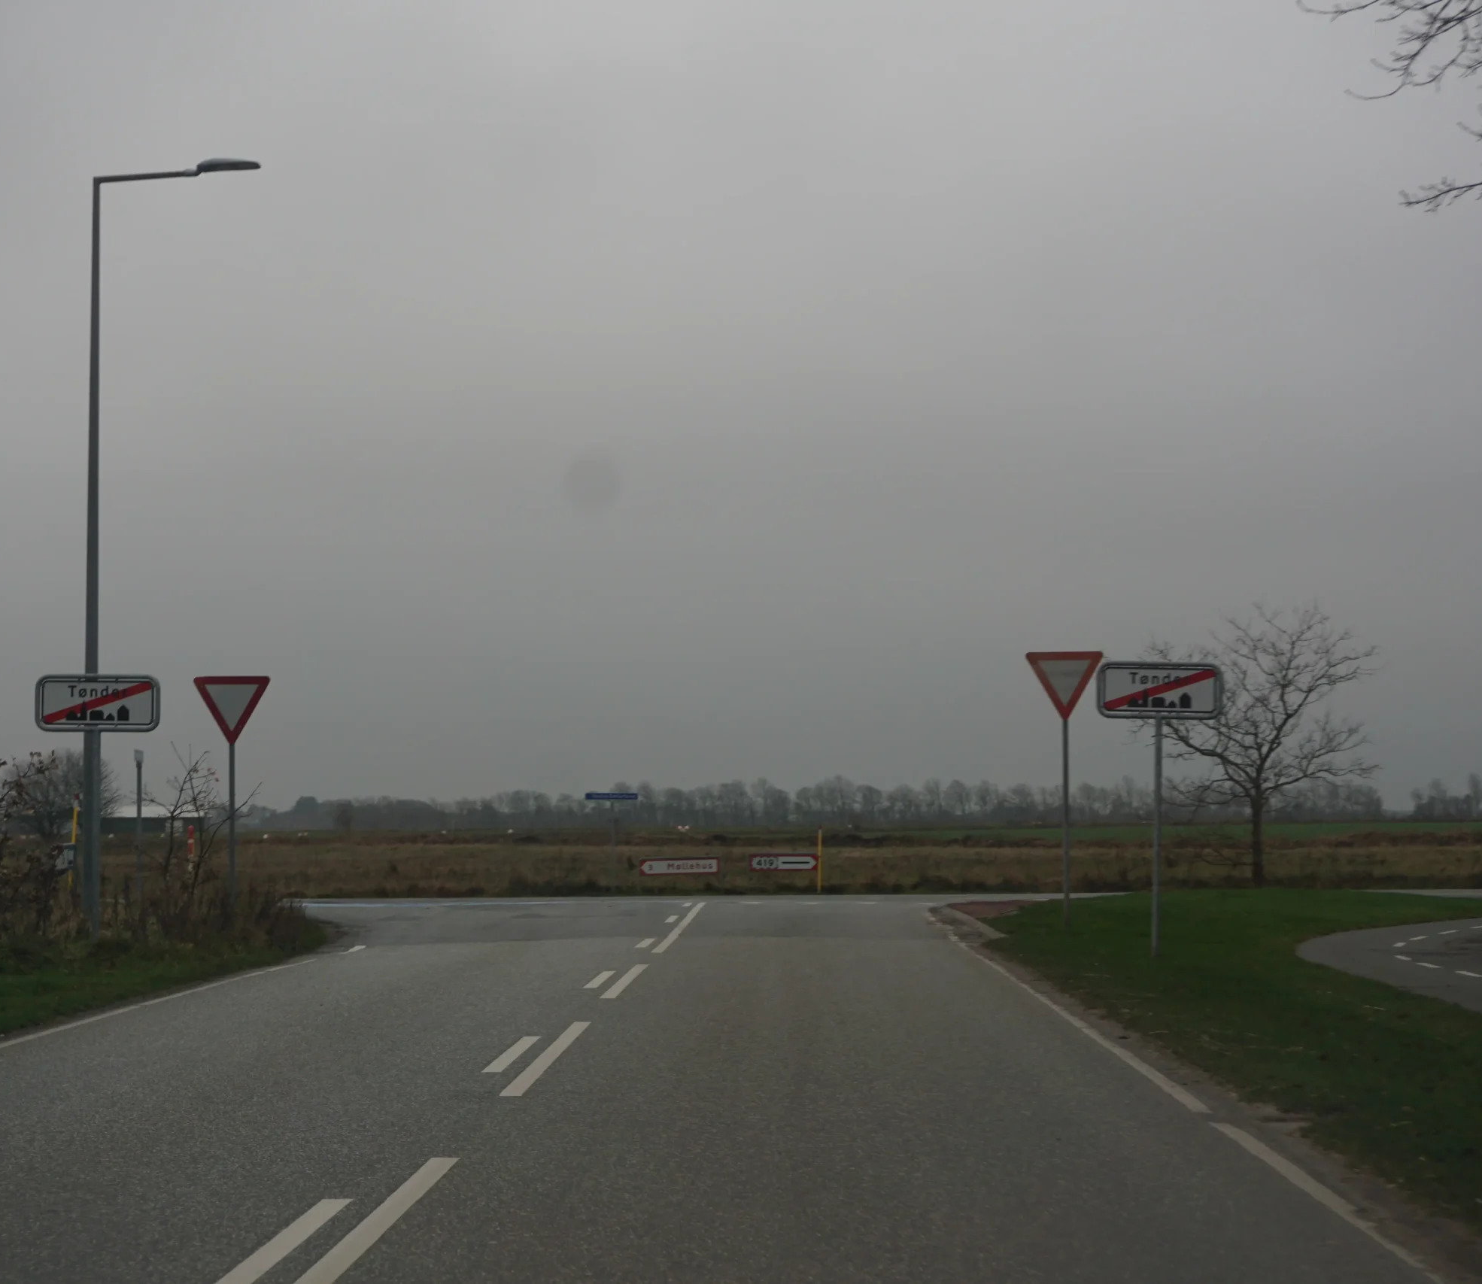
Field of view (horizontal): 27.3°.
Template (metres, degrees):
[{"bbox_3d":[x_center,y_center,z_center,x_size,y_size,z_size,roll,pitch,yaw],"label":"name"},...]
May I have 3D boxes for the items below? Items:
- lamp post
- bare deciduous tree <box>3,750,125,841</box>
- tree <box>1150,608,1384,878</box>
[{"bbox_3d":[-6.381,-1.095,34.056,1.910,8.704,0.330,0,-3,1],"label":"lamp post"},{"bbox_3d":[-62.335,14.022,280.248,10.700,8.419,10.000,0,-3,1],"label":"bare deciduous tree"},{"bbox_3d":[10.127,2.017,60.163,4.750,5.531,4.600,0,-3,1],"label":"tree"}]

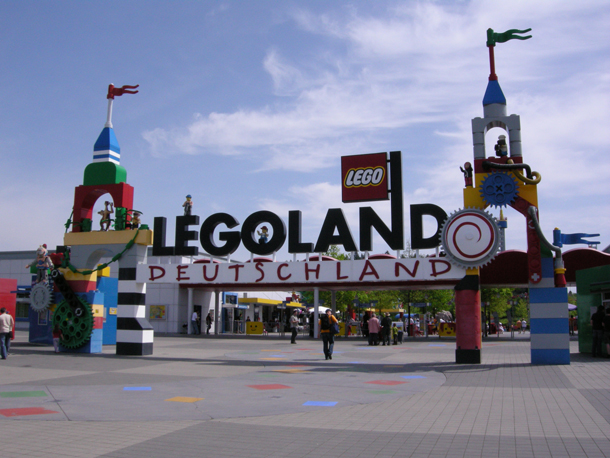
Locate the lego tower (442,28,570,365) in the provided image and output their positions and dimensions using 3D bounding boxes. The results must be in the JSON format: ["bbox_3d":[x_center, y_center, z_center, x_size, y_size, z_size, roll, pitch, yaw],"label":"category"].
[{"bbox_3d":[6.607,-1.325,21.558,3.850,11.560,1.400,-2,-8,18],"label":"lego tower"}]

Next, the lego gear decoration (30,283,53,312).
[{"bbox_3d":[-10.960,2.863,26.393,1.200,1.240,0.300,-2,-8,18],"label":"lego gear decoration"}]

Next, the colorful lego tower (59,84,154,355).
[{"bbox_3d":[-8.047,-0.567,26.176,4.000,11.240,1.200,-2,-8,18],"label":"colorful lego tower"}]

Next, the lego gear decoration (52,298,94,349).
[{"bbox_3d":[-9.266,3.770,25.344,1.980,1.980,0.350,-2,-8,18],"label":"lego gear decoration"}]

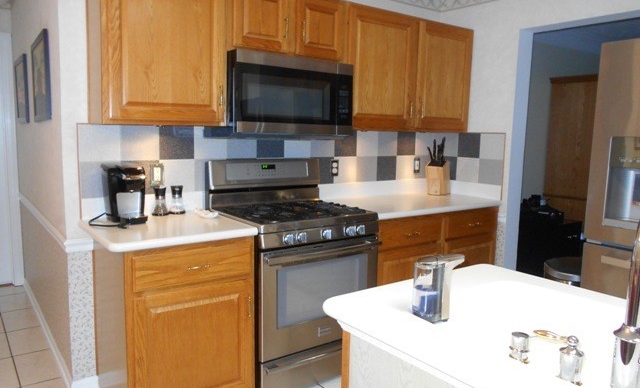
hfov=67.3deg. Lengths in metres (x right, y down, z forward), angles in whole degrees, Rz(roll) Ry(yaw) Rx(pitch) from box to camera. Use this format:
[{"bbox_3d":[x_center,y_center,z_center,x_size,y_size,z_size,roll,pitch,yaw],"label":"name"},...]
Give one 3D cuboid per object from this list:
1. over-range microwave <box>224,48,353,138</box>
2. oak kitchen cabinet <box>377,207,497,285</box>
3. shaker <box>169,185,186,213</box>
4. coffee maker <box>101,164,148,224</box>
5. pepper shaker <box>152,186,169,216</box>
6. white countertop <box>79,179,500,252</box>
[{"bbox_3d":[-0.228,-0.548,2.797,0.757,0.440,0.410,-4,9,-36],"label":"over-range microwave"},{"bbox_3d":[0.592,0.514,3.402,1.145,0.876,0.630,-4,9,-36],"label":"oak kitchen cabinet"},{"bbox_3d":[-0.779,0.035,2.634,0.080,0.147,0.080,-4,9,-36],"label":"shaker"},{"bbox_3d":[-0.970,-0.004,2.389,0.235,0.277,0.155,7,10,43],"label":"coffee maker"},{"bbox_3d":[-0.852,0.042,2.567,0.080,0.147,0.080,-4,9,-36],"label":"pepper shaker"},{"bbox_3d":[0.024,0.054,2.909,2.595,0.140,0.656,-4,9,-36],"label":"white countertop"}]

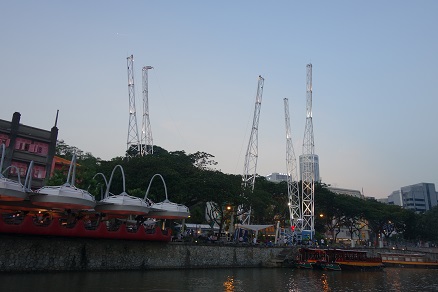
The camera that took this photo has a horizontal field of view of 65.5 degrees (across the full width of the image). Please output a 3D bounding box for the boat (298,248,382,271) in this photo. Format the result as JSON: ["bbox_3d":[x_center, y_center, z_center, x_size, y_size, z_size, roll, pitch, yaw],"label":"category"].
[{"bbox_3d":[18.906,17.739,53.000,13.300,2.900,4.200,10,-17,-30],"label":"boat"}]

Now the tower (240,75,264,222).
[{"bbox_3d":[7.930,2.830,81.400,2.300,39.000,2.300,11,-10,-20],"label":"tower"}]

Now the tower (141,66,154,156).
[{"bbox_3d":[-15.500,0.140,73.300,2.300,38.500,2.300,12,-24,-42],"label":"tower"}]

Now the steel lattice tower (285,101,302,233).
[{"bbox_3d":[19.180,5.080,89.900,2.300,39.000,2.300,1,-19,-4],"label":"steel lattice tower"}]

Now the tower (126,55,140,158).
[{"bbox_3d":[-18.260,0.080,73.100,2.300,38.500,2.300,0,-11,-15],"label":"tower"}]

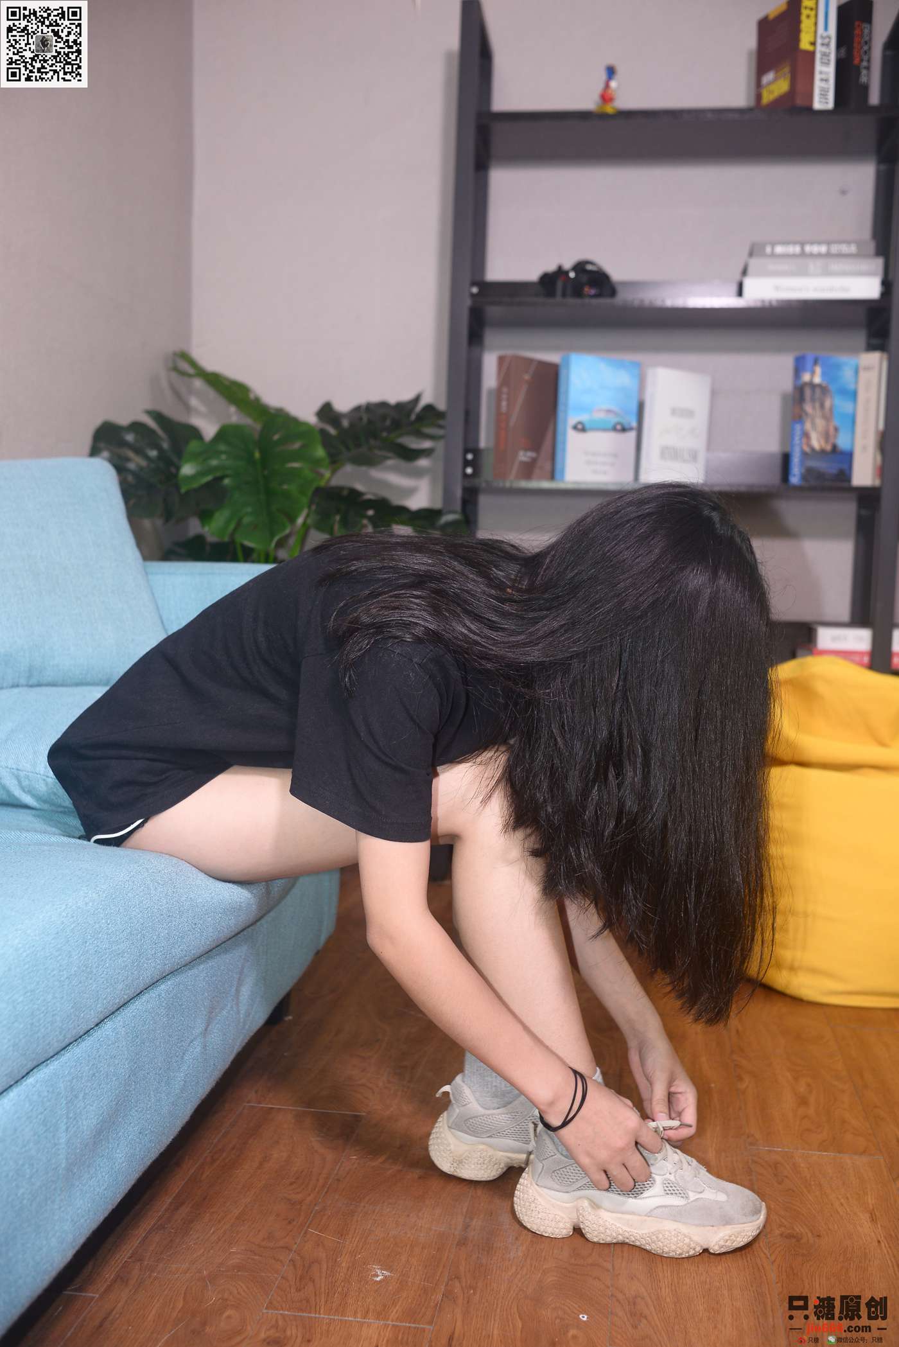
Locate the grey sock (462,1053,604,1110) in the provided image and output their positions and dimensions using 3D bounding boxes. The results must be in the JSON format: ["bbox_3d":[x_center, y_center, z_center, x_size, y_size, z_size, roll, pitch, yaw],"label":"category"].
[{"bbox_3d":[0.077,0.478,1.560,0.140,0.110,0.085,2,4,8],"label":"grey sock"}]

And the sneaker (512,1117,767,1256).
[{"bbox_3d":[0.206,0.547,1.430,0.282,0.127,0.105,2,4,7],"label":"sneaker"}]

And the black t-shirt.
[{"bbox_3d":[-0.169,0.039,1.480,0.550,0.350,0.450,-20,0,10],"label":"black t-shirt"}]

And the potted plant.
[{"bbox_3d":[-0.344,-0.069,2.702,0.740,1.160,0.650,1,4,0],"label":"potted plant"}]

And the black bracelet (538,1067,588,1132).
[{"bbox_3d":[0.116,0.445,1.365,0.025,0.062,0.065,25,1,-27],"label":"black bracelet"}]

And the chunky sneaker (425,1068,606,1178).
[{"bbox_3d":[0.114,0.536,1.564,0.282,0.127,0.105,2,4,7],"label":"chunky sneaker"}]

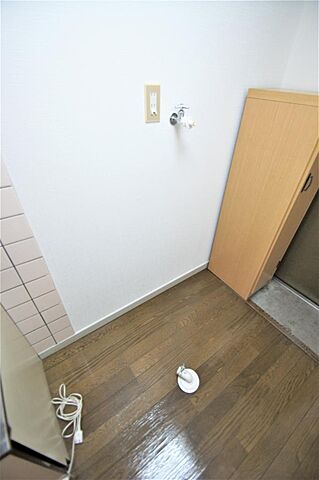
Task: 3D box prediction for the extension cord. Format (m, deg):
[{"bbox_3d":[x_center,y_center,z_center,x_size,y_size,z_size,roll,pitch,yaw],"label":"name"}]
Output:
[{"bbox_3d":[-0.390,0.795,0.893,0.123,0.040,0.309,-22,42,-29],"label":"extension cord"}]

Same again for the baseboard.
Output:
[{"bbox_3d":[-0.112,0.424,1.398,1.306,0.061,0.012,-22,42,-29],"label":"baseboard"}]

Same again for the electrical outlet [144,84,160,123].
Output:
[{"bbox_3d":[-0.022,-0.516,0.763,0.071,0.120,0.012,-22,42,-29],"label":"electrical outlet"}]

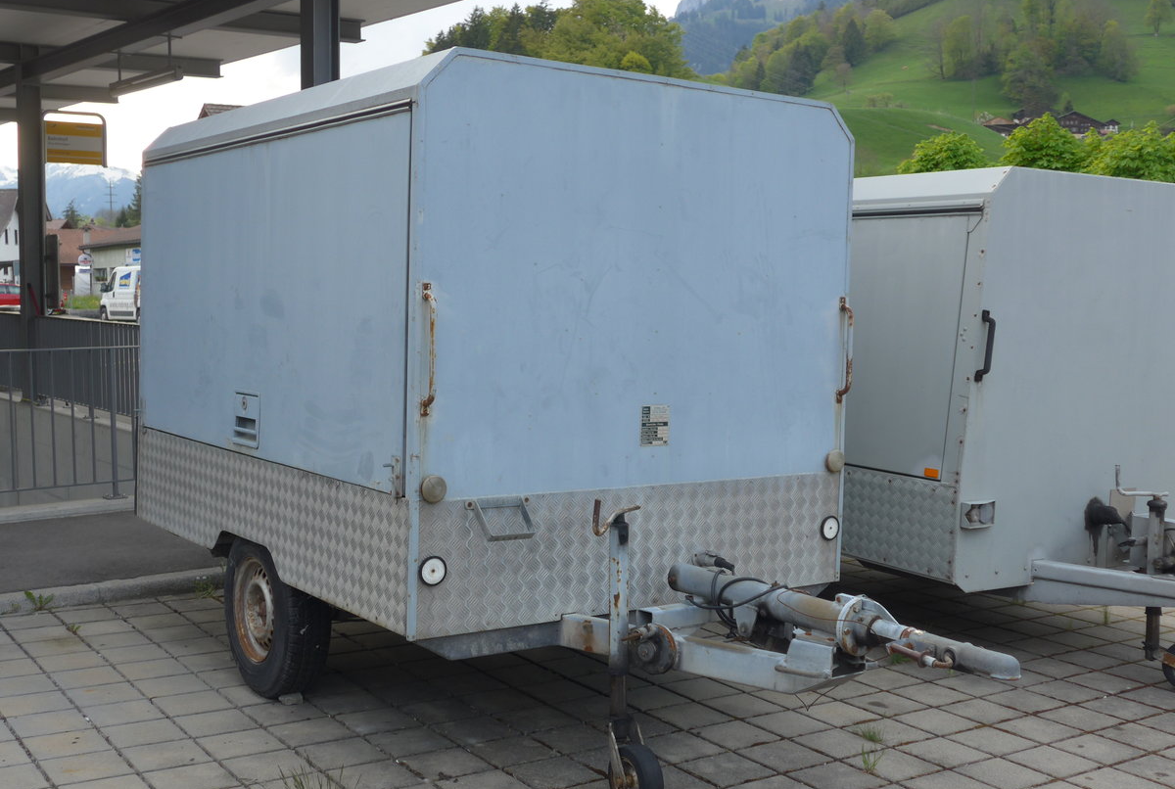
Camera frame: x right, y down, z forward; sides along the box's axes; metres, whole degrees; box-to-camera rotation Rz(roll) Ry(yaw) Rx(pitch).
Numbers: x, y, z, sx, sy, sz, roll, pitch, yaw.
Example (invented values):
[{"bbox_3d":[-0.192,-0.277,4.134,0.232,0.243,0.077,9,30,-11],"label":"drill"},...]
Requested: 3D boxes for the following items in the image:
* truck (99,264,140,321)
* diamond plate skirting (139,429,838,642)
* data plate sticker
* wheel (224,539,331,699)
[{"bbox_3d":[-16.550,-3.750,52.400,2.050,2.270,5.200,-3,6,-44],"label":"truck"},{"bbox_3d":[-0.532,0.421,5.703,1.790,0.409,2.579,-1,5,-35],"label":"diamond plate skirting"},{"bbox_3d":[0.227,0.103,4.628,0.120,0.136,0.003,-1,5,-35],"label":"data plate sticker"},{"bbox_3d":[-1.177,0.810,5.265,0.185,0.655,0.655,-1,5,-35],"label":"wheel"}]

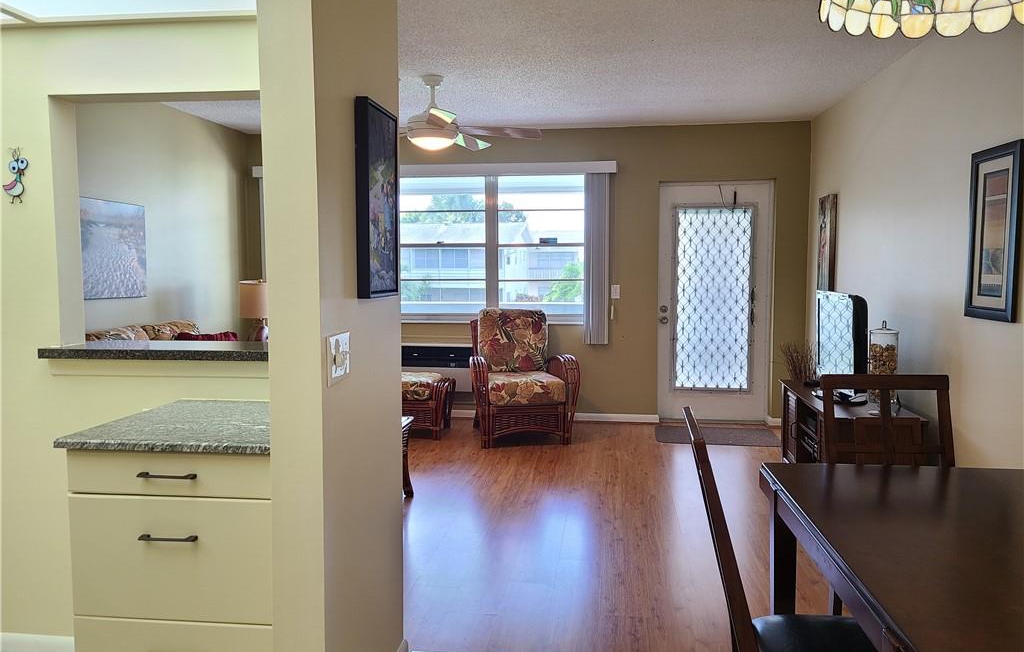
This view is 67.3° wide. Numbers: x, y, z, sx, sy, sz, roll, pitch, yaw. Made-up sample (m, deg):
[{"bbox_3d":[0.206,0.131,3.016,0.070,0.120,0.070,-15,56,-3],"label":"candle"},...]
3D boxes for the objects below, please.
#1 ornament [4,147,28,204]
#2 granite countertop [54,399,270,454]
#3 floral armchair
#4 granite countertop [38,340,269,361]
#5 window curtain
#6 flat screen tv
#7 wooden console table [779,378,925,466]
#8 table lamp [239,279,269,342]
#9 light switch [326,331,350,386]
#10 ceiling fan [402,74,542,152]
[{"bbox_3d":[-1.604,-0.487,2.483,0.085,0.186,0.020,0,4,7],"label":"ornament"},{"bbox_3d":[-0.803,0.274,2.141,0.555,0.022,0.610,0,4,7],"label":"granite countertop"},{"bbox_3d":[0.046,0.377,6.118,0.810,1.000,0.850,-1,4,-10],"label":"floral armchair"},{"bbox_3d":[-0.990,0.083,2.549,1.025,0.031,0.310,0,4,7],"label":"granite countertop"},{"bbox_3d":[0.715,-0.560,6.494,0.205,1.435,0.090,0,4,7],"label":"window curtain"},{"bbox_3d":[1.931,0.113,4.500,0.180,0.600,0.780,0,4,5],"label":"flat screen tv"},{"bbox_3d":[1.928,0.700,4.521,0.450,0.575,1.400,1,4,9],"label":"wooden console table"},{"bbox_3d":[-2.076,-0.047,6.408,0.385,0.680,0.385,0,4,7],"label":"table lamp"},{"bbox_3d":[-0.424,0.078,1.882,0.012,0.120,0.152,0,4,7],"label":"light switch"},{"bbox_3d":[-0.492,-1.326,4.793,1.340,0.460,1.340,0,4,7],"label":"ceiling fan"}]

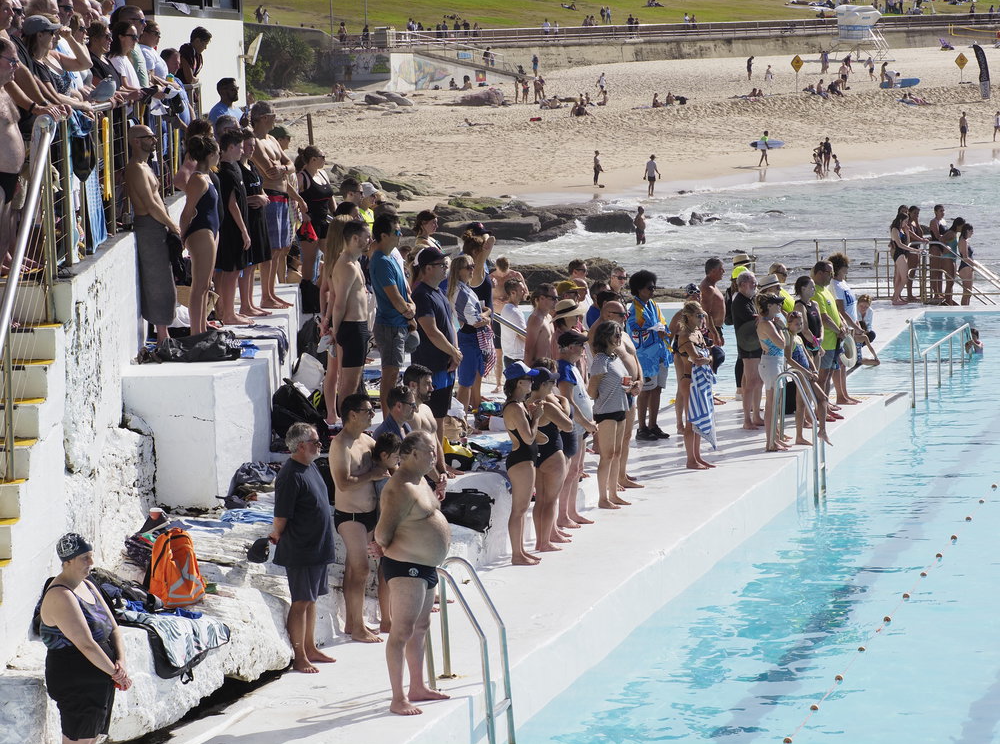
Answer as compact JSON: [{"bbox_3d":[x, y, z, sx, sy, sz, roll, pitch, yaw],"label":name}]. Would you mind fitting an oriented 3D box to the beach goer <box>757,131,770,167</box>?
[{"bbox_3d":[13.073,-11.027,163.080,0.550,1.760,0.500,0,5,6],"label":"beach goer"}]

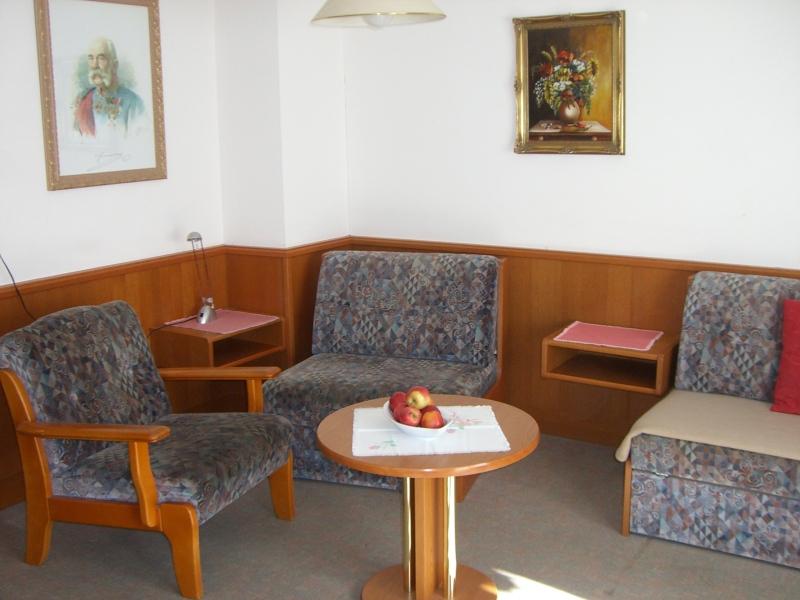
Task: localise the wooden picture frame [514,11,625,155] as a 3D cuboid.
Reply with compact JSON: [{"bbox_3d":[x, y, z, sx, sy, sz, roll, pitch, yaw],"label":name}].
[{"bbox_3d":[0.749,-0.955,3.890,0.525,0.610,0.040,6,14,32],"label":"wooden picture frame"}]

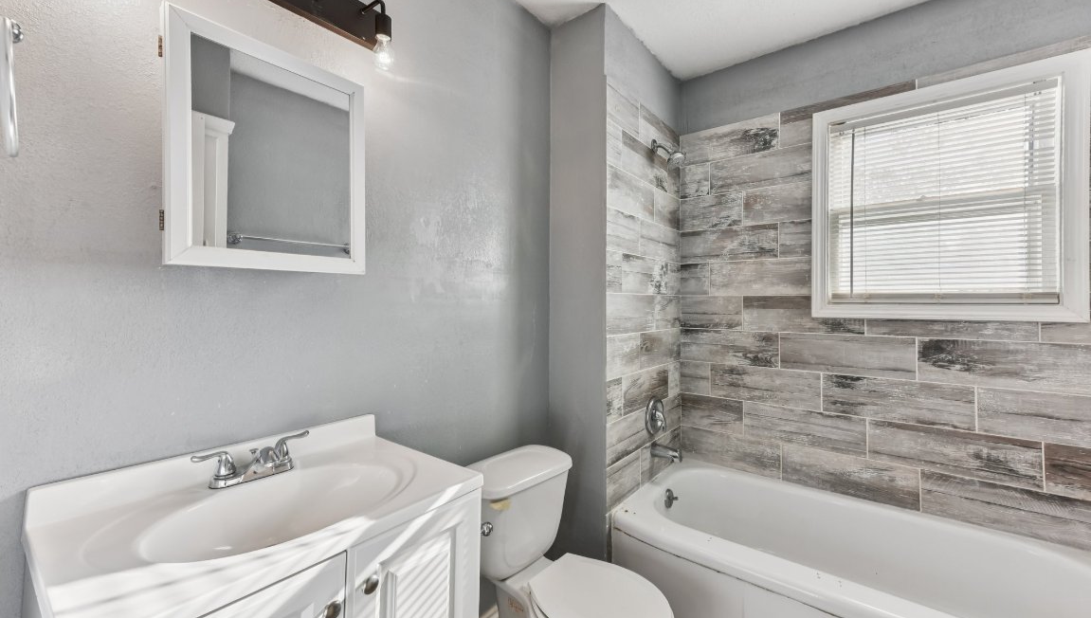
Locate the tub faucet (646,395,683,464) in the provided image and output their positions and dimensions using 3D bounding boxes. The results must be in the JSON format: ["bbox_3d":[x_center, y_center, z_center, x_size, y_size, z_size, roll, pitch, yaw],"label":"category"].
[{"bbox_3d":[0.577,0.570,2.000,0.140,0.288,0.174,0,1,39],"label":"tub faucet"}]

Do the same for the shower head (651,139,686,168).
[{"bbox_3d":[0.581,-0.731,1.987,0.150,0.155,0.087,0,1,39],"label":"shower head"}]

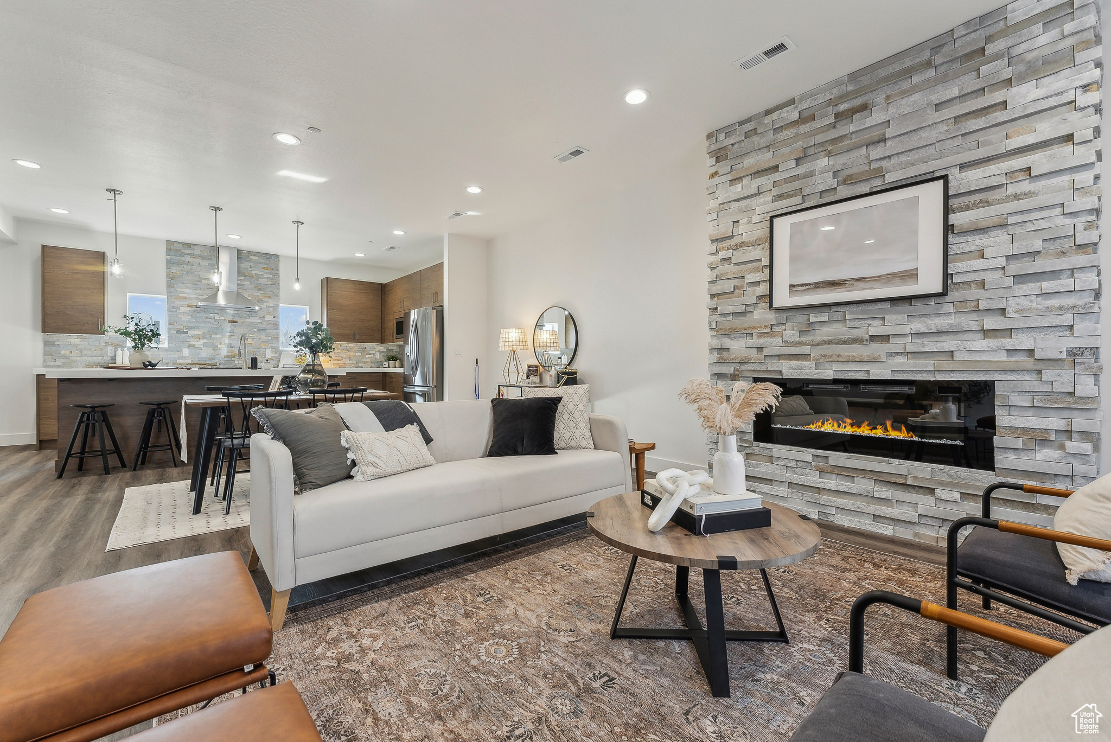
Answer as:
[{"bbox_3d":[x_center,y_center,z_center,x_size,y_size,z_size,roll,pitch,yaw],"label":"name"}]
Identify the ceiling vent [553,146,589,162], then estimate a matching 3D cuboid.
[{"bbox_3d":[0.131,-1.810,3.897,0.142,0.022,0.310,0,0,-39],"label":"ceiling vent"}]

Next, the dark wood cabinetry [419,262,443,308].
[{"bbox_3d":[-1.552,-1.230,6.851,0.570,0.565,0.860,0,0,-39],"label":"dark wood cabinetry"}]

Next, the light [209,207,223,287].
[{"bbox_3d":[-3.846,-1.398,5.254,0.130,0.888,0.130,0,0,-39],"label":"light"}]

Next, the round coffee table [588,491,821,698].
[{"bbox_3d":[0.491,0.719,1.603,0.760,0.422,0.760,0,0,0],"label":"round coffee table"}]

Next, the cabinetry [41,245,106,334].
[{"bbox_3d":[-6.051,-0.983,5.856,0.550,1.065,0.340,0,0,-40],"label":"cabinetry"}]

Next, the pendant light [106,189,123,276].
[{"bbox_3d":[-4.456,-1.388,4.683,0.130,0.860,0.130,0,0,-40],"label":"pendant light"}]

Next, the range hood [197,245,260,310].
[{"bbox_3d":[-4.793,-1.369,6.804,0.750,0.963,0.500,0,0,-39],"label":"range hood"}]

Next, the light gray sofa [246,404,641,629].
[{"bbox_3d":[-0.489,0.552,2.500,1.870,0.740,0.750,0,0,-39],"label":"light gray sofa"}]

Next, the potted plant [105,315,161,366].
[{"bbox_3d":[-4.217,-0.303,4.616,0.480,0.520,0.420,0,0,-40],"label":"potted plant"}]

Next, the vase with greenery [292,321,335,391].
[{"bbox_3d":[-1.955,-0.114,3.727,0.310,0.580,0.310,0,0,-39],"label":"vase with greenery"}]

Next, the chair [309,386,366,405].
[{"bbox_3d":[-1.768,0.526,3.607,0.450,0.800,0.500,0,0,-40],"label":"chair"}]

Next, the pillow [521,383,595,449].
[{"bbox_3d":[0.009,0.306,3.050,0.460,0.440,0.150,0,-15,-13],"label":"pillow"}]

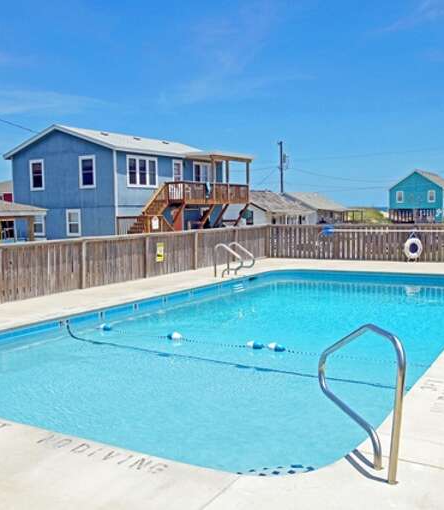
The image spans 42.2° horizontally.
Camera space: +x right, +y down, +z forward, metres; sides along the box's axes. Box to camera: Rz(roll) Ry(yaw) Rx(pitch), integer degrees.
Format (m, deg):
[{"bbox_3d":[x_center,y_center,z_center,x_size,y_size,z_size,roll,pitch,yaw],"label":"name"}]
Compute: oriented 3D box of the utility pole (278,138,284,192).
[{"bbox_3d":[7.450,-8.667,70.541,0.550,10.370,0.420,2,5,29],"label":"utility pole"}]

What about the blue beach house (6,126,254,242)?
[{"bbox_3d":[-4.710,-3.575,32.635,9.112,6.439,10.854,2,5,29],"label":"blue beach house"}]

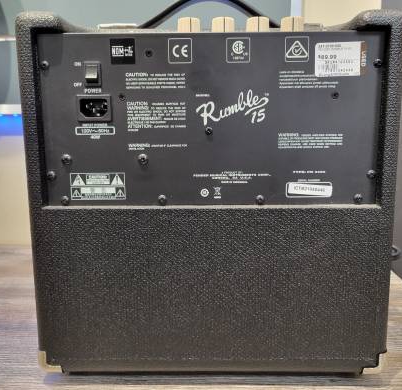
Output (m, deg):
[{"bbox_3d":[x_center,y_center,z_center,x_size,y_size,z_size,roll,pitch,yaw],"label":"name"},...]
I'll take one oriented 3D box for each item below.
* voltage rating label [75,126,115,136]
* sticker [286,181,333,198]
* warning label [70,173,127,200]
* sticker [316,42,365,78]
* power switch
[{"bbox_3d":[-0.096,-0.058,0.355,0.036,0.008,0.001,0,8,0],"label":"voltage rating label"},{"bbox_3d":[0.100,-0.005,0.362,0.043,0.015,0.001,0,8,0],"label":"sticker"},{"bbox_3d":[-0.095,-0.008,0.361,0.051,0.026,0.001,0,8,0],"label":"warning label"},{"bbox_3d":[0.123,-0.120,0.346,0.045,0.030,0.001,0,8,0],"label":"sticker"},{"bbox_3d":[-0.096,-0.107,0.345,0.016,0.021,0.009,0,8,0],"label":"power switch"}]

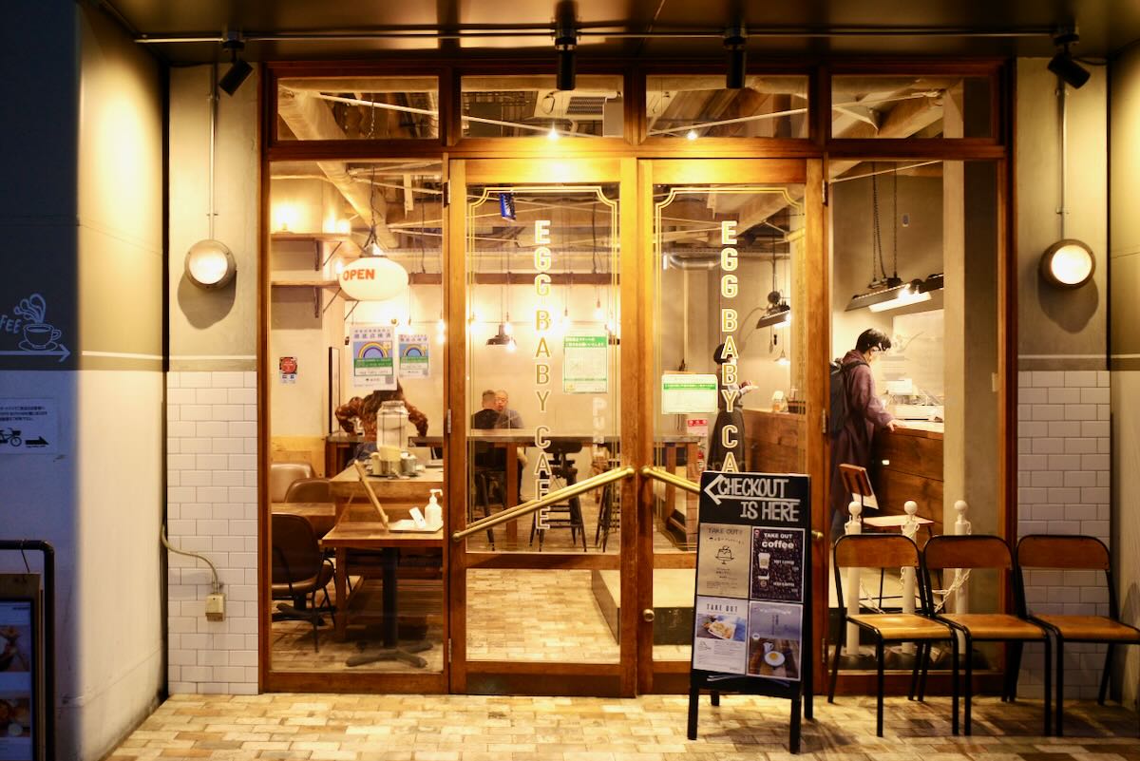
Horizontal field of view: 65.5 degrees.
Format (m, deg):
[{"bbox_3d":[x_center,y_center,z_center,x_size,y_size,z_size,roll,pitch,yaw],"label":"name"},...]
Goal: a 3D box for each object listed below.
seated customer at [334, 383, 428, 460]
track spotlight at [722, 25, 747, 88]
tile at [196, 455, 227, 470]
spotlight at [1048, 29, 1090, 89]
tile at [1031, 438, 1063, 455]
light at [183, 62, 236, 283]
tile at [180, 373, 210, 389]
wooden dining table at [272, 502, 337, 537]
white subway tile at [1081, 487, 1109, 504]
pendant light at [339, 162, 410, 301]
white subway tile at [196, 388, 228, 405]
[{"bbox_3d":[-1.608,0.500,7.600,0.780,1.220,0.650,0,0,-3],"label":"seated customer"},{"bbox_3d":[0.710,-1.391,3.820,0.100,0.265,0.115,0,0,1],"label":"track spotlight"},{"bbox_3d":[-1.706,0.387,4.232,0.151,0.074,0.010,0,0,1],"label":"tile"},{"bbox_3d":[2.142,-1.379,3.810,0.180,0.255,0.100,0,0,1],"label":"spotlight"},{"bbox_3d":[2.234,0.306,4.139,0.150,0.075,0.010,0,0,1],"label":"tile"},{"bbox_3d":[-1.700,-0.970,4.161,0.235,1.073,0.110,0,0,1],"label":"light"},{"bbox_3d":[-1.781,-0.004,4.226,0.150,0.075,0.010,0,1,1],"label":"tile"},{"bbox_3d":[-1.730,1.175,5.690,0.630,0.700,0.600,0,0,1],"label":"wooden dining table"},{"bbox_3d":[2.451,0.536,4.141,0.135,0.076,0.009,0,1,1],"label":"white subway tile"},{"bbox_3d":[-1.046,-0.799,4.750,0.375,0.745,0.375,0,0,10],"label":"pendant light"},{"bbox_3d":[-1.705,0.074,4.229,0.150,0.075,0.010,0,0,1],"label":"white subway tile"}]

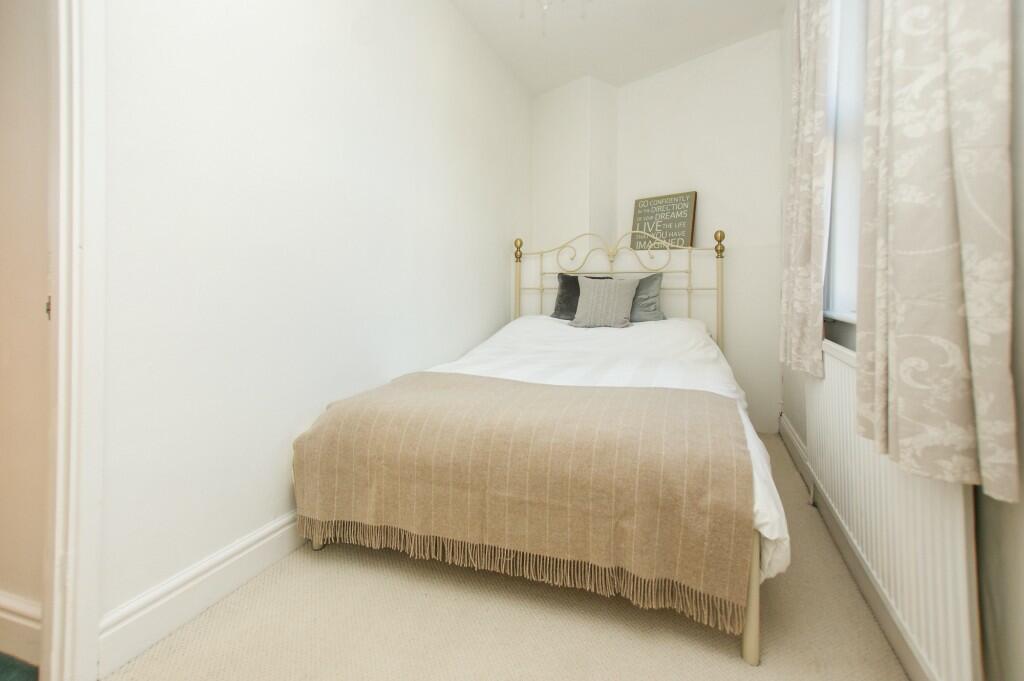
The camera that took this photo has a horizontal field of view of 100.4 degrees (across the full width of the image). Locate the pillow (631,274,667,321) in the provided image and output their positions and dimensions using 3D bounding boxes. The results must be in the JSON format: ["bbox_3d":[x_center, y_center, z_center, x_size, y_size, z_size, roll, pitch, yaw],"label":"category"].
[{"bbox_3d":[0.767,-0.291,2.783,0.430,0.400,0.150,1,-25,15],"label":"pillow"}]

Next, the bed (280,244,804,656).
[{"bbox_3d":[0.308,0.011,2.068,1.480,1.240,2.060,2,7,22],"label":"bed"}]

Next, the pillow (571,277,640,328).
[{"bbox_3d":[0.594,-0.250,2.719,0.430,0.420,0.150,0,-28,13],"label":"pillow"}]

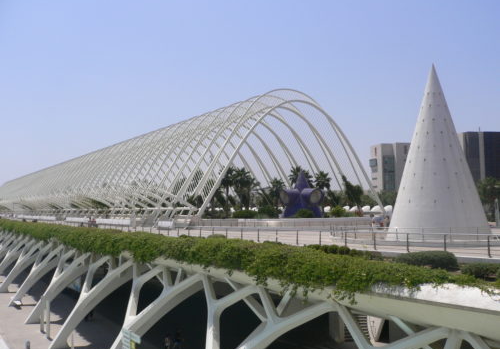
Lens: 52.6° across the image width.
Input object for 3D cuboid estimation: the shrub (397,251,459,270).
[{"bbox_3d":[7.709,3.774,22.203,1.300,0.701,3.058,3,-5,-33],"label":"shrub"}]

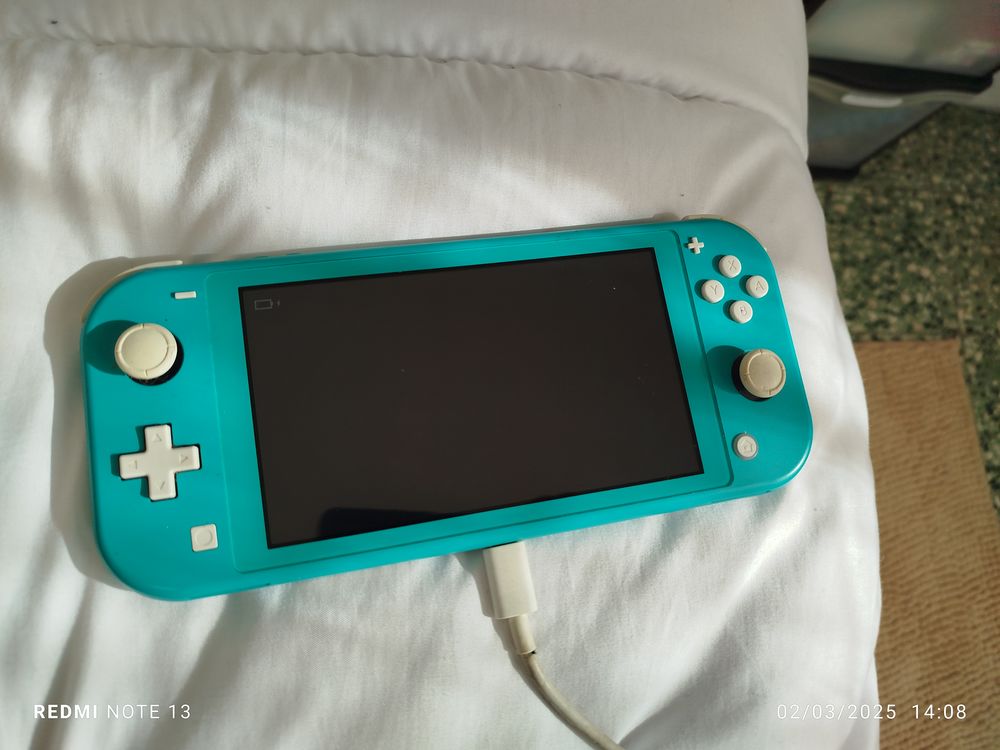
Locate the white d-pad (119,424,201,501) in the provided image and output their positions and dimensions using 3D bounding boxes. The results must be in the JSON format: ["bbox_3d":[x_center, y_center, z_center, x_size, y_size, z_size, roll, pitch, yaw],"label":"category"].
[{"bbox_3d":[-0.087,0.022,0.178,0.019,0.003,0.019,-8,80,-13],"label":"white d-pad"}]

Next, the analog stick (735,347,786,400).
[{"bbox_3d":[0.079,0.000,0.213,0.015,0.007,0.015,2,78,-11],"label":"analog stick"}]

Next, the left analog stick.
[{"bbox_3d":[-0.091,-0.006,0.180,0.015,0.007,0.015,-8,80,-13],"label":"left analog stick"}]

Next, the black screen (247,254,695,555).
[{"bbox_3d":[-0.006,0.003,0.200,0.125,0.002,0.071,-8,80,-13],"label":"black screen"}]

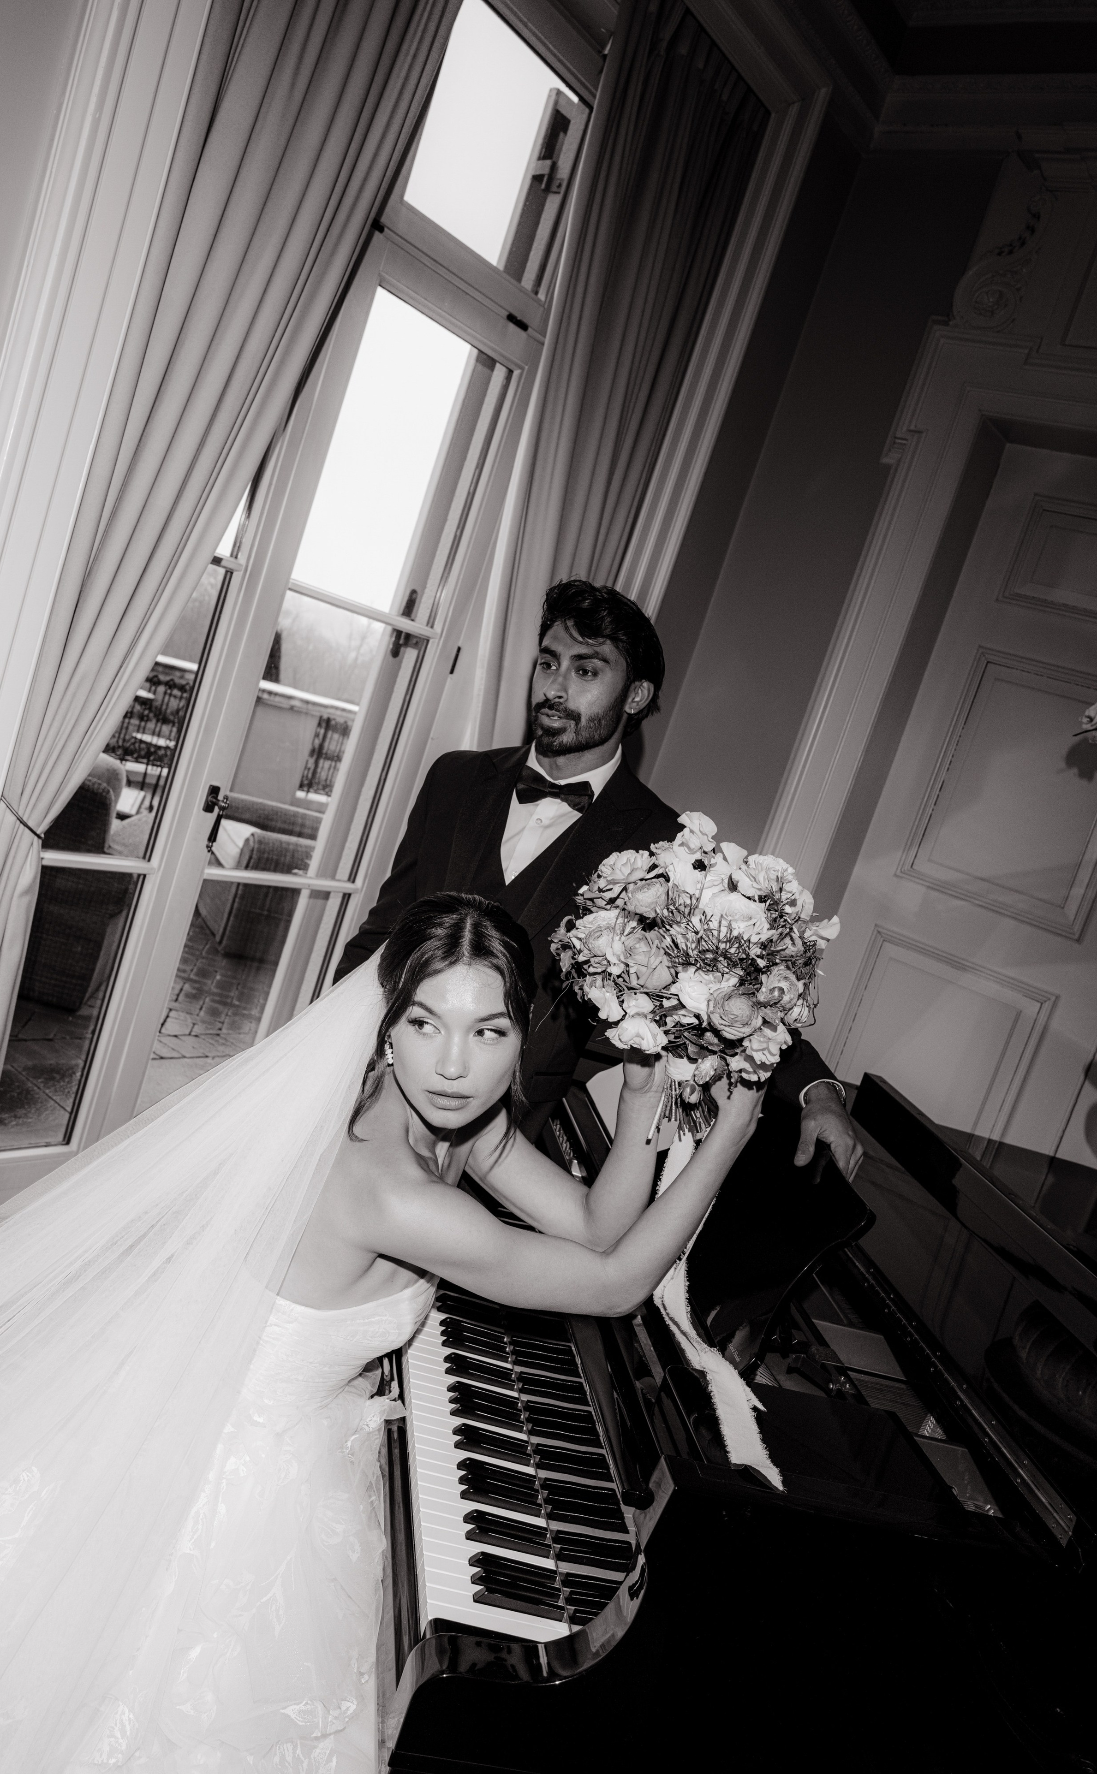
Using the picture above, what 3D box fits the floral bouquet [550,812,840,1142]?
[{"bbox_3d":[0.161,0.098,1.510,0.310,0.350,0.290,9,13,2],"label":"floral bouquet"}]

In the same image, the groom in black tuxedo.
[{"bbox_3d":[-0.041,0.443,2.110,0.800,1.760,0.520,21,8,20],"label":"groom in black tuxedo"}]

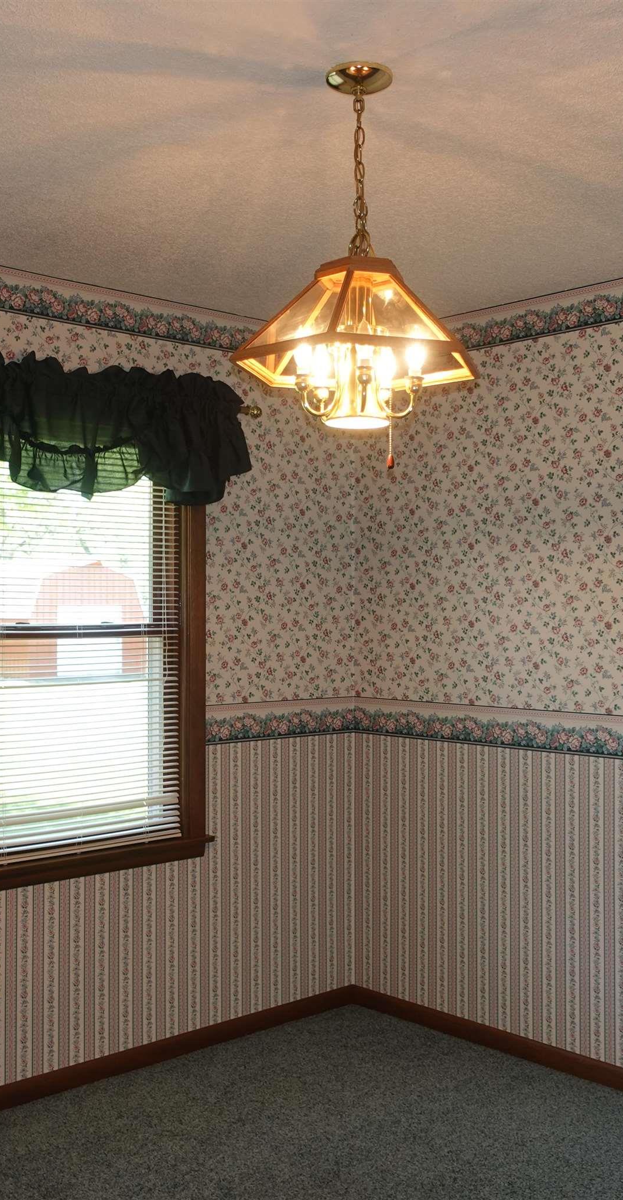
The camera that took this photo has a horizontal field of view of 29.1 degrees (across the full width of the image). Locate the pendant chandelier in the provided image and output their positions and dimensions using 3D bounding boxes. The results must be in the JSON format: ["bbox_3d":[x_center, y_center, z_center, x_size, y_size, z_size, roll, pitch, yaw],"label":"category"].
[{"bbox_3d":[0.091,-0.619,2.261,0.440,0.735,0.474,1,-1,-43],"label":"pendant chandelier"}]

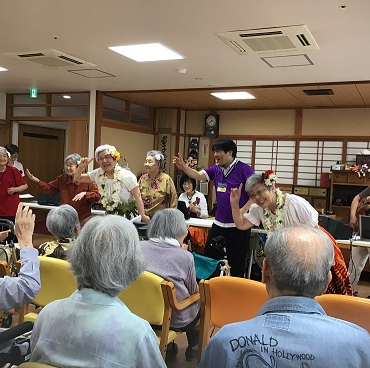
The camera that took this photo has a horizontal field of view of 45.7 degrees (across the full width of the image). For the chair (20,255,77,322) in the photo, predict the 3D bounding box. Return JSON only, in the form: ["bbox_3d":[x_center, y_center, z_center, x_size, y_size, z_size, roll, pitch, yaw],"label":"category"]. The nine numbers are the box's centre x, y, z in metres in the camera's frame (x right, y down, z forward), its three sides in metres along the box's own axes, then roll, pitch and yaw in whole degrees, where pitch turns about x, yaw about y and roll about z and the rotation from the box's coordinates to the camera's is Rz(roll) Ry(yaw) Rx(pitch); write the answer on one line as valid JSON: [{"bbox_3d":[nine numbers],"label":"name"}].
[{"bbox_3d":[-0.715,0.850,2.875,0.540,0.800,0.560,4,3,30],"label":"chair"}]

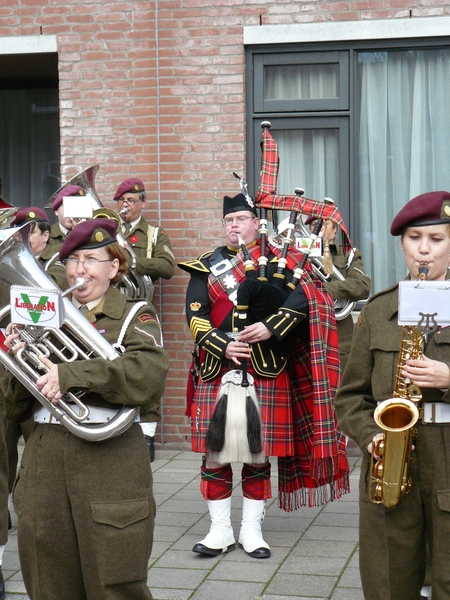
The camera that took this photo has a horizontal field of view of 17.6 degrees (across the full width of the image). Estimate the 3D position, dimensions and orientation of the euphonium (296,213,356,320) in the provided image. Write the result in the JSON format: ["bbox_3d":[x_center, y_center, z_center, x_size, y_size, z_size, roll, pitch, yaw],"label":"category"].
[{"bbox_3d":[0.556,-0.185,8.300,0.340,0.660,0.320,-38,3,14],"label":"euphonium"}]

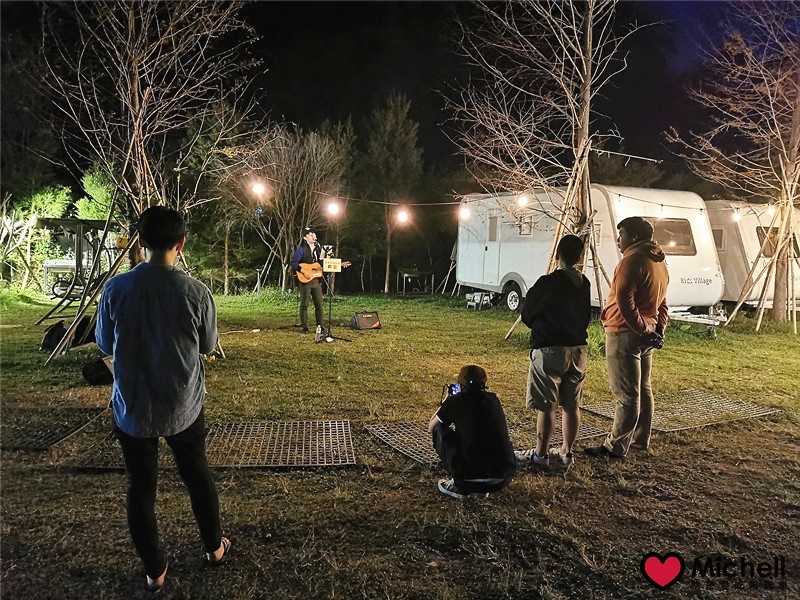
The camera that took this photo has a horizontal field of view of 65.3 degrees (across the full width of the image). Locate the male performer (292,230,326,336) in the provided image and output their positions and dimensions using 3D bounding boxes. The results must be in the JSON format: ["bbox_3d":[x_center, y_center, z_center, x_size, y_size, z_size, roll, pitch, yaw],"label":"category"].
[{"bbox_3d":[-1.473,-0.301,10.103,0.580,1.700,0.450,-1,6,-18],"label":"male performer"}]

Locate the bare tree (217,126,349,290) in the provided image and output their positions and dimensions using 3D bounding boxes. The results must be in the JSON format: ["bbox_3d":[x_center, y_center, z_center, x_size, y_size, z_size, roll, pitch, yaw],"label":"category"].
[{"bbox_3d":[-3.304,-2.486,17.547,3.650,4.500,3.200,1,6,0],"label":"bare tree"}]

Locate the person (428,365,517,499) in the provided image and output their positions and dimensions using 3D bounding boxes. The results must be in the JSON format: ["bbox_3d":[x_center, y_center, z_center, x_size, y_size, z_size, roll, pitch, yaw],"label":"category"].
[{"bbox_3d":[0.474,0.800,4.078,0.500,0.780,0.580,-1,6,-25],"label":"person"}]

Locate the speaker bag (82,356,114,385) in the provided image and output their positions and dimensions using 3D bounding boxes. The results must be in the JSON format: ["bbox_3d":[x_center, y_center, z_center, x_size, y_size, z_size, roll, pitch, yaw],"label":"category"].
[{"bbox_3d":[-3.210,0.715,6.710,0.420,0.280,0.340,1,6,0],"label":"speaker bag"}]

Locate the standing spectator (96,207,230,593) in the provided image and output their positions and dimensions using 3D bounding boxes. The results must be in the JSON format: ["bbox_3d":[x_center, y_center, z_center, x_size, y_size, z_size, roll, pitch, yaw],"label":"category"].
[{"bbox_3d":[-1.089,0.428,2.899,0.600,1.690,0.420,1,6,0],"label":"standing spectator"}]

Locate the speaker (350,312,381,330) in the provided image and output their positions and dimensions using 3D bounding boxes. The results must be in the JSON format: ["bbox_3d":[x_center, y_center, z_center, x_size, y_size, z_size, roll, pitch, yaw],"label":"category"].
[{"bbox_3d":[-0.596,0.342,10.939,0.420,0.290,0.310,-1,6,-18],"label":"speaker"}]

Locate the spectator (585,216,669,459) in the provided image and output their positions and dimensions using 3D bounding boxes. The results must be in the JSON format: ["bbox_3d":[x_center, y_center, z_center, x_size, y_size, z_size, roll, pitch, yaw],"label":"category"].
[{"bbox_3d":[1.702,0.275,4.647,0.540,1.760,0.400,-4,8,-42],"label":"spectator"}]

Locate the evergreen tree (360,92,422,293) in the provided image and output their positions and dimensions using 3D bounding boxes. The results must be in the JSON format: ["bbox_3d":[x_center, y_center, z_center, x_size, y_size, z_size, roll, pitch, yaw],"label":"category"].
[{"bbox_3d":[-0.241,-2.991,17.691,1.750,5.600,1.700,1,6,0],"label":"evergreen tree"}]

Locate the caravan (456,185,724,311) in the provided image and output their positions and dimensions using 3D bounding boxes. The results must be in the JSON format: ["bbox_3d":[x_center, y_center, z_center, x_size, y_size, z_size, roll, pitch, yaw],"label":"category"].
[{"bbox_3d":[3.837,-1.023,13.787,2.350,2.620,5.300,-2,7,-31],"label":"caravan"}]

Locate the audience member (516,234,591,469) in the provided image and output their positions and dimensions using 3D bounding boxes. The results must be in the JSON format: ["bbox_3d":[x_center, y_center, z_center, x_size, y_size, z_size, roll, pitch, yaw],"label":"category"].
[{"bbox_3d":[1.110,0.345,4.484,0.500,1.630,0.360,-2,6,-27],"label":"audience member"}]

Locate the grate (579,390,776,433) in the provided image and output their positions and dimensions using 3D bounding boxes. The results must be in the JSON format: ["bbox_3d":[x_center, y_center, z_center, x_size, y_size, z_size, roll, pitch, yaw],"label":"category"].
[{"bbox_3d":[2.684,1.030,5.998,1.538,0.030,0.926,-2,6,-28],"label":"grate"}]

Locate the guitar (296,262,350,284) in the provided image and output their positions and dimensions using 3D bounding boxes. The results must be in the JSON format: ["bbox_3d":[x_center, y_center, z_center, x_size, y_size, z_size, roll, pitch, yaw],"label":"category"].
[{"bbox_3d":[-1.215,-0.455,9.785,0.930,0.360,0.110,-12,8,-12],"label":"guitar"}]

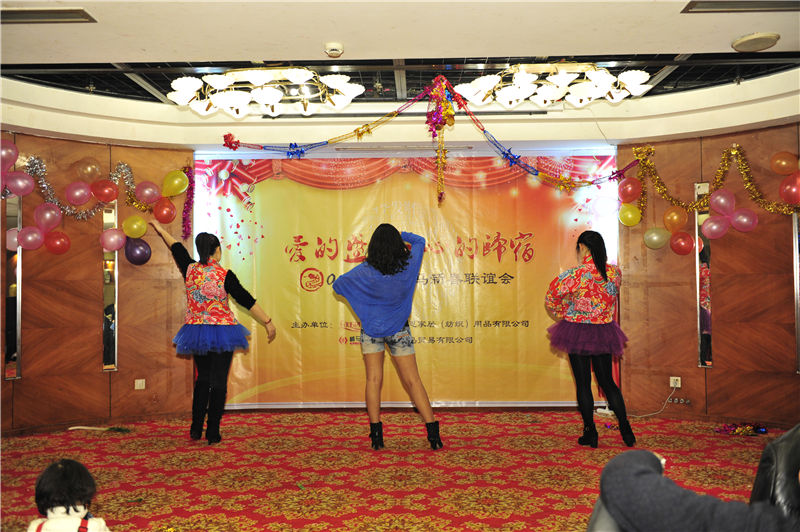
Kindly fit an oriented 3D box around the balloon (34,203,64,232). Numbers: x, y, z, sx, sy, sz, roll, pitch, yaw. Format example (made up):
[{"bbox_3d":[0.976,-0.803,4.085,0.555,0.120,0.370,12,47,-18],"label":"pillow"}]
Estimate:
[{"bbox_3d":[-2.859,-0.392,5.782,0.222,0.233,0.227,-1,-2,0],"label":"balloon"}]

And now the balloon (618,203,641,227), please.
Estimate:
[{"bbox_3d":[2.060,-0.459,6.356,0.197,0.213,0.203,-1,-2,0],"label":"balloon"}]

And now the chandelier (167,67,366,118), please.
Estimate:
[{"bbox_3d":[-1.004,-1.305,5.341,1.470,0.270,0.900,-1,-2,2],"label":"chandelier"}]

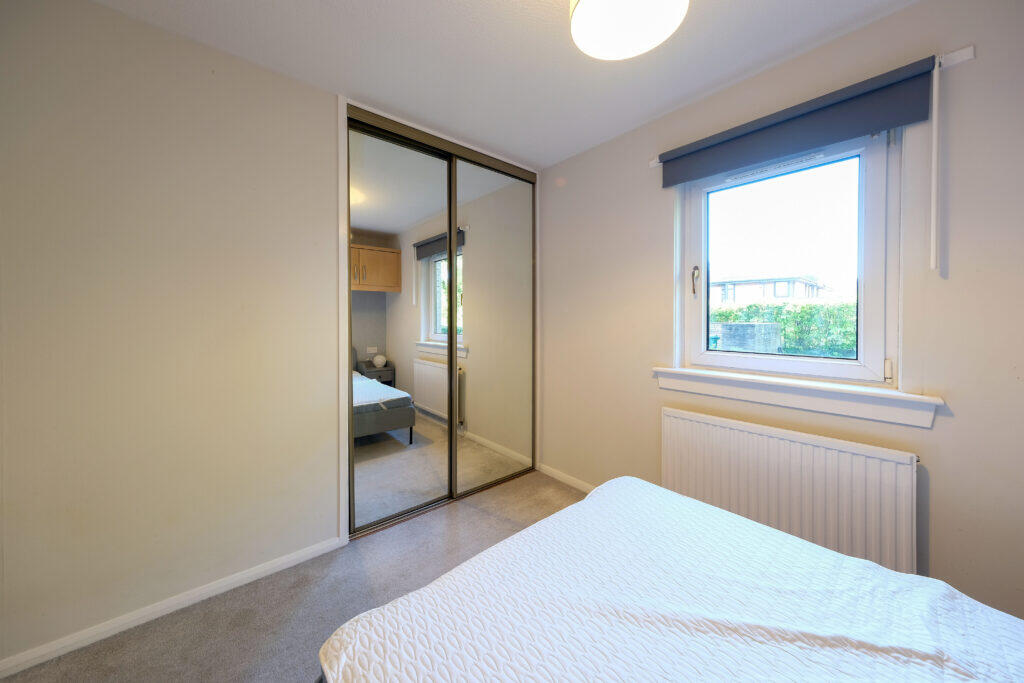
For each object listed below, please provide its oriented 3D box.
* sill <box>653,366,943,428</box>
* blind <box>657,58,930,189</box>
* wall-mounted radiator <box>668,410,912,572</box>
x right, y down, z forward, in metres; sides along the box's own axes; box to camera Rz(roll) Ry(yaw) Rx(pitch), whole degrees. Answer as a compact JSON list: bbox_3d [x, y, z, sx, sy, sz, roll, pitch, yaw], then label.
[{"bbox_3d":[1.269,0.246,1.704,0.155,0.122,1.088,-2,3,-42],"label":"sill"},{"bbox_3d":[1.222,-0.973,1.644,0.065,0.203,1.025,-2,3,-42],"label":"blind"},{"bbox_3d":[1.215,0.702,1.648,0.090,0.595,0.944,-2,3,-42],"label":"wall-mounted radiator"}]

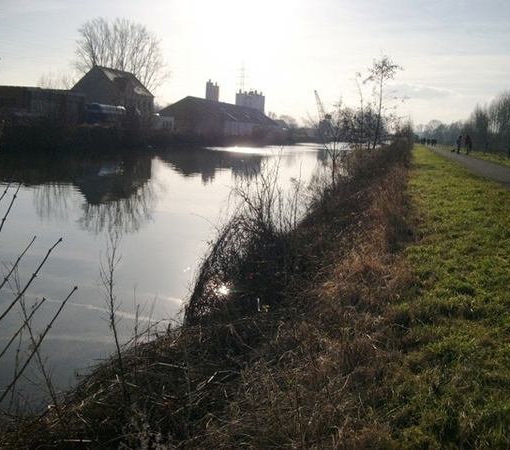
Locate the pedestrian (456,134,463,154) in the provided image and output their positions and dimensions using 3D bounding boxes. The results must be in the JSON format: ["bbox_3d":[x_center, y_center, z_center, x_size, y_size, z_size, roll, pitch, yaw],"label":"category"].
[{"bbox_3d":[18.091,-7.058,49.000,0.470,1.700,0.520,2,10,-6],"label":"pedestrian"}]

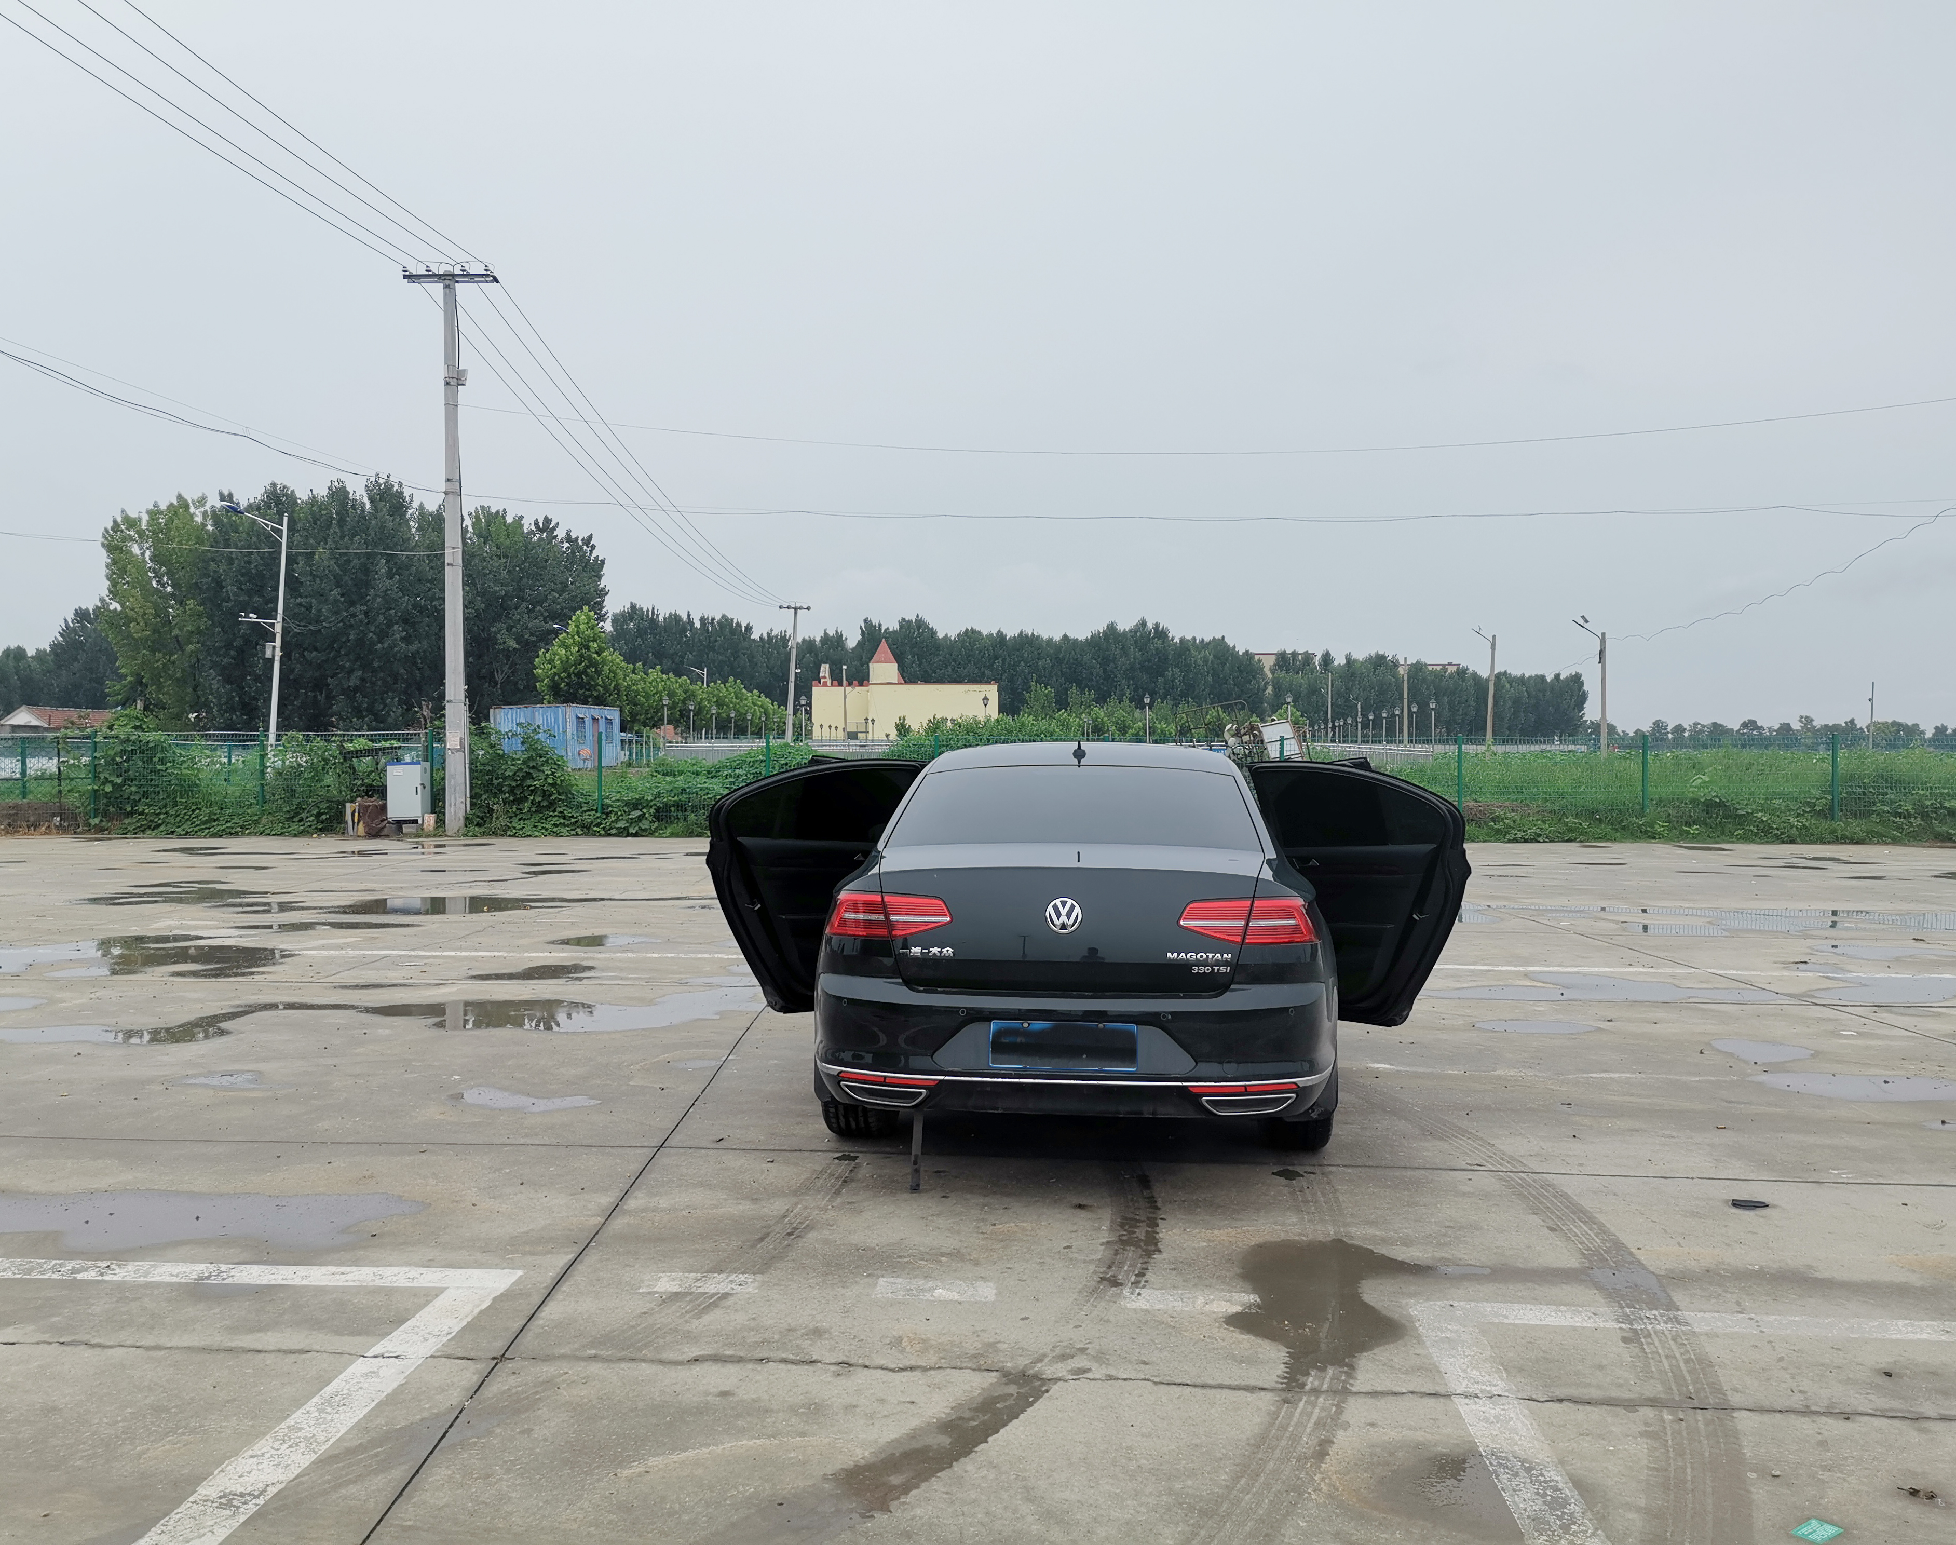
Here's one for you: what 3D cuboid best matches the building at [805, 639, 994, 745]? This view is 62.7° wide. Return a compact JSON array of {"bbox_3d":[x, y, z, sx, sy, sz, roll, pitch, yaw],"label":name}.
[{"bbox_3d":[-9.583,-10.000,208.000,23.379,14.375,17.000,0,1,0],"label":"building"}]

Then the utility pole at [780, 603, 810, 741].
[{"bbox_3d":[-9.549,-4.712,84.000,1.683,8.329,0.400,0,1,0],"label":"utility pole"}]

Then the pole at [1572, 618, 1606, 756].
[{"bbox_3d":[25.915,-3.405,68.000,1.498,6.470,0.400,0,1,0],"label":"pole"}]

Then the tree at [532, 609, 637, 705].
[{"bbox_3d":[-17.841,-4.497,73.000,4.606,6.142,4.800,0,1,0],"label":"tree"}]

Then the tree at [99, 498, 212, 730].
[{"bbox_3d":[-47.041,-8.524,92.000,6.450,14.928,6.500,0,1,0],"label":"tree"}]

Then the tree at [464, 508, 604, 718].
[{"bbox_3d":[-25.294,-8.247,92.000,8.109,13.822,8.000,0,1,0],"label":"tree"}]

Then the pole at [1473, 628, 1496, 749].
[{"bbox_3d":[22.716,-3.353,72.000,1.082,6.202,0.350,0,1,0],"label":"pole"}]

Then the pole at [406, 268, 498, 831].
[{"bbox_3d":[-9.185,-3.898,28.000,1.683,9.900,0.500,0,1,0],"label":"pole"}]

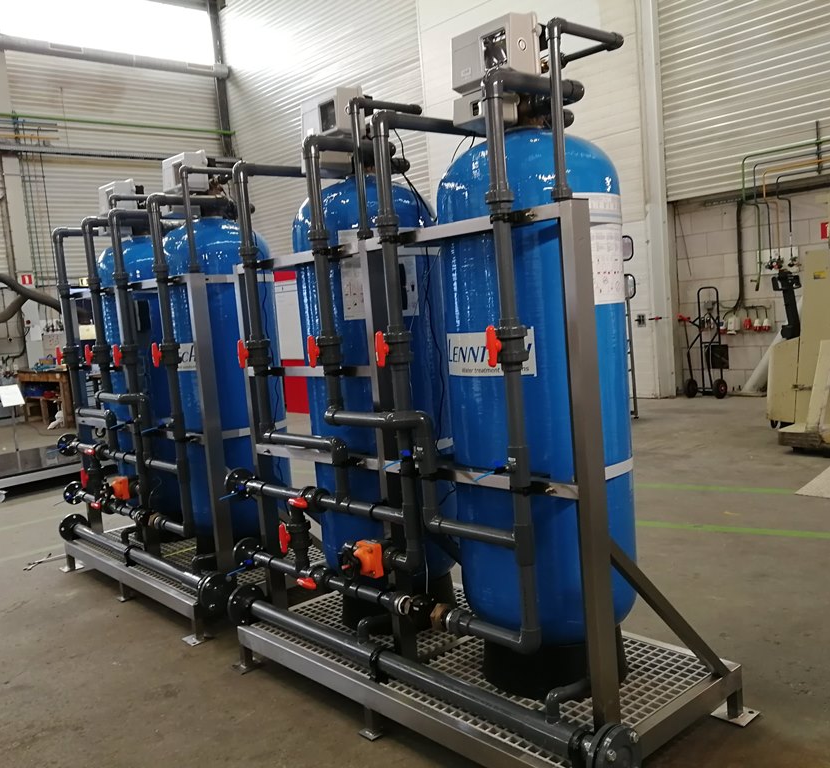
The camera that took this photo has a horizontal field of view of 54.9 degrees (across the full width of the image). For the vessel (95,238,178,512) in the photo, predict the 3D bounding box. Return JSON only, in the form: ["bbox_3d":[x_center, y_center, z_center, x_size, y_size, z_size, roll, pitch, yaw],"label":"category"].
[{"bbox_3d":[-1.632,-0.009,5.137,0.616,1.858,0.616,-9,7,-41],"label":"vessel"}]

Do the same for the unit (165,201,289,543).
[{"bbox_3d":[-1.050,0.004,4.474,0.616,1.858,0.616,-9,7,-41],"label":"unit"}]

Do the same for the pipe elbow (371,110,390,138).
[{"bbox_3d":[-0.103,-0.849,2.611,0.082,0.090,0.062,-9,7,-41],"label":"pipe elbow"}]

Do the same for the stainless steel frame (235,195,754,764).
[{"bbox_3d":[0.130,0.331,3.097,0.985,1.759,1.851,-9,7,-41],"label":"stainless steel frame"}]

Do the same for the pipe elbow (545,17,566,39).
[{"bbox_3d":[0.372,-0.937,2.100,0.058,0.060,0.046,-9,7,-41],"label":"pipe elbow"}]

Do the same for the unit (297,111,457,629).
[{"bbox_3d":[-0.159,-0.075,3.457,0.616,2.186,0.616,-9,7,-41],"label":"unit"}]

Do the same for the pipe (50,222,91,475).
[{"bbox_3d":[-2.157,-0.192,5.049,0.081,1.579,0.074,-9,7,-41],"label":"pipe"}]

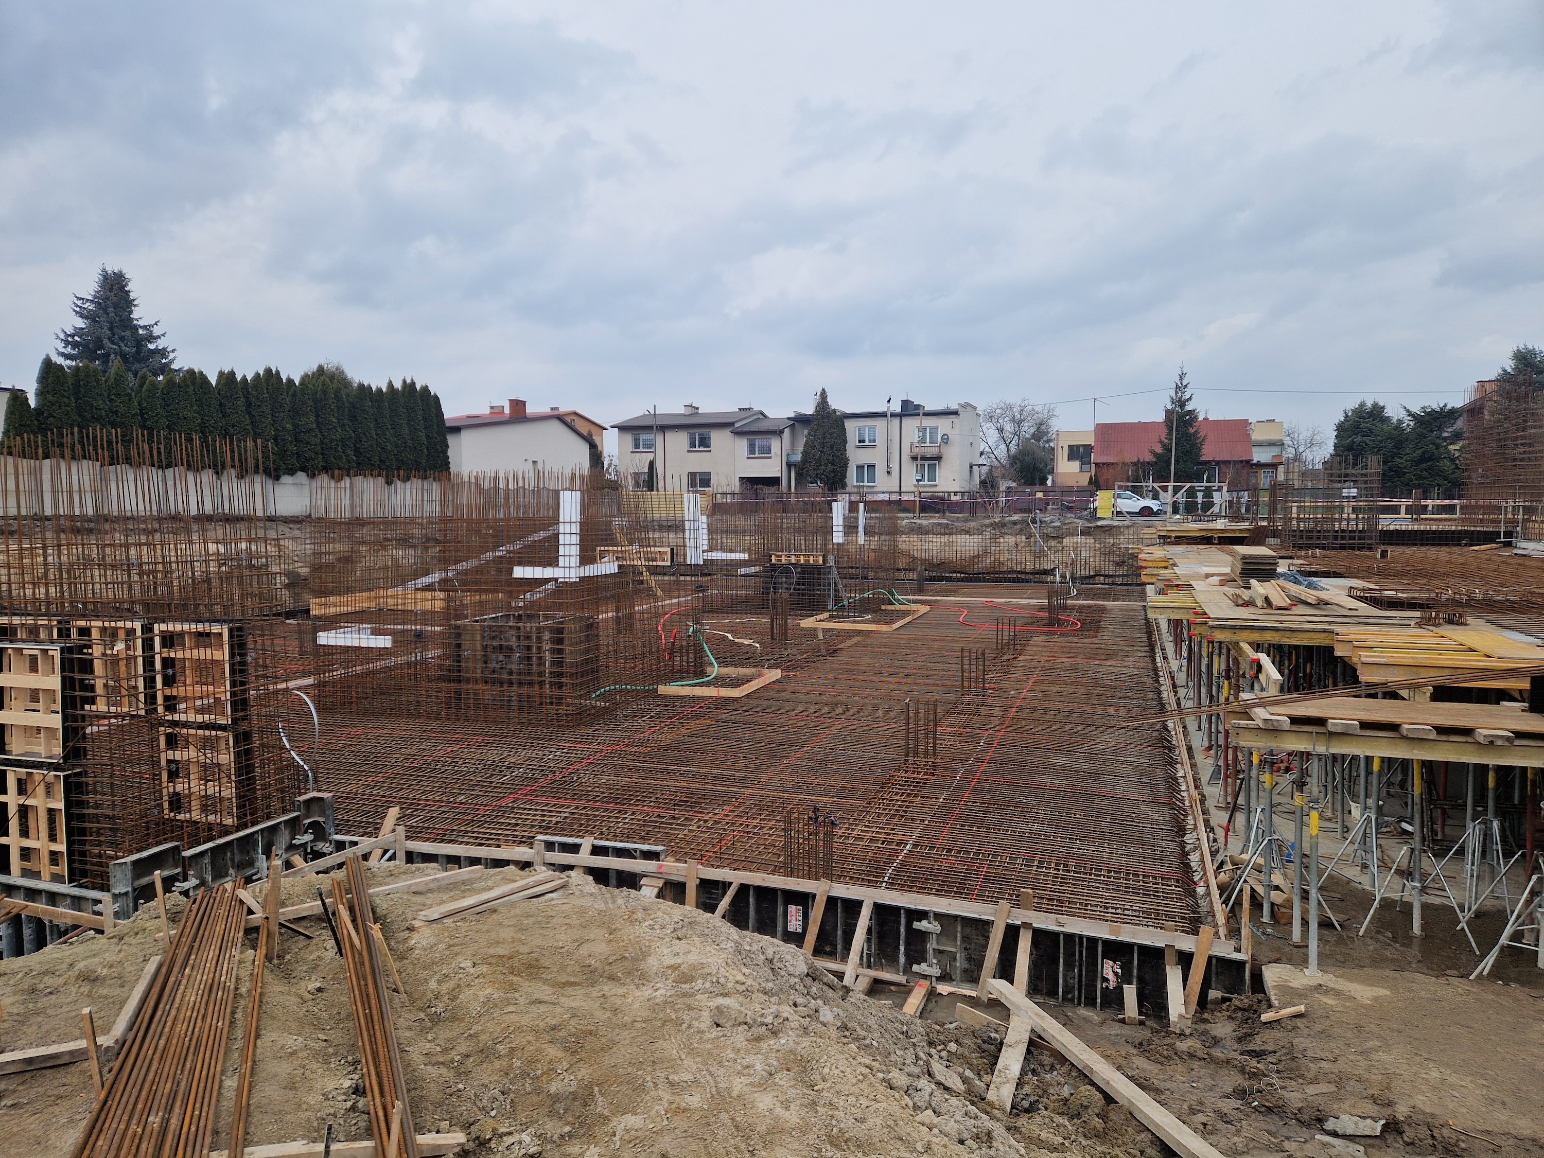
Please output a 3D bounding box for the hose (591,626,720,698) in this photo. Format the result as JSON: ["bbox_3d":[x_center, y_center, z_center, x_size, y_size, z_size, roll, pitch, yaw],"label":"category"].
[{"bbox_3d":[-2.900,2.000,25.500,3.200,1.500,1.800,0,4,0],"label":"hose"}]

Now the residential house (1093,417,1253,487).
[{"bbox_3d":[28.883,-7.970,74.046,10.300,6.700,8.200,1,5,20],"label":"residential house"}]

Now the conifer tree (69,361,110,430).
[{"bbox_3d":[-22.618,-4.564,33.986,1.200,5.300,1.200,2,5,25],"label":"conifer tree"}]

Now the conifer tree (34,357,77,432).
[{"bbox_3d":[-22.781,-4.620,32.411,1.350,5.000,1.350,0,4,0],"label":"conifer tree"}]

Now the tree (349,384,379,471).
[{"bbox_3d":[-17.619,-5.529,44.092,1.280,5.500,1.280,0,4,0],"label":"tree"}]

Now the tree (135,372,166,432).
[{"bbox_3d":[-21.729,-4.624,35.885,1.050,5.220,1.050,2,5,25],"label":"tree"}]

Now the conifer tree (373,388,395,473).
[{"bbox_3d":[-17.215,-5.627,45.540,1.000,5.930,1.000,2,5,25],"label":"conifer tree"}]

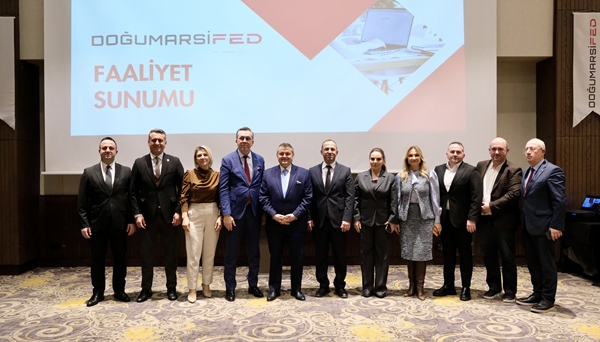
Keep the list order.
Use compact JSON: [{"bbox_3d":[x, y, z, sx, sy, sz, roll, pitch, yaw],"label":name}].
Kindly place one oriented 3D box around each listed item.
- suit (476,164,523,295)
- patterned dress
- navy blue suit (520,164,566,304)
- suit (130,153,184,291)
[{"bbox_3d":[2.204,0.625,5.331,0.560,1.504,0.360,1,1,38],"label":"suit"},{"bbox_3d":[1.325,0.509,5.402,0.478,1.008,0.300,0,1,13],"label":"patterned dress"},{"bbox_3d":[2.520,0.627,4.994,0.330,1.492,0.470,-1,1,-40],"label":"navy blue suit"},{"bbox_3d":[-1.590,0.574,5.365,0.575,1.535,0.330,0,1,-13],"label":"suit"}]

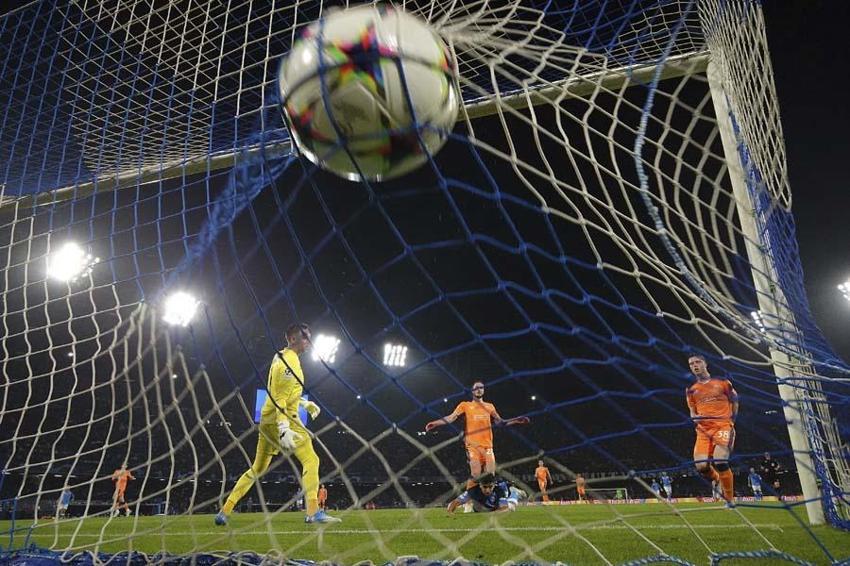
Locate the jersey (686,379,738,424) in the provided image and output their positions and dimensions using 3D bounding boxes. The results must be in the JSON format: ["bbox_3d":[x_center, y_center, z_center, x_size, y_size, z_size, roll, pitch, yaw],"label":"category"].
[{"bbox_3d":[3.418,1.403,6.734,0.540,0.540,0.300,-18,-27,37],"label":"jersey"}]

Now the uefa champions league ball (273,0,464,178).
[{"bbox_3d":[-0.071,-0.237,0.728,0.220,0.220,0.220,-1,-21,0],"label":"uefa champions league ball"}]

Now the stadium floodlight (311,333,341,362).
[{"bbox_3d":[-23.620,15.508,135.136,6.000,6.000,1.100,6,-22,-17],"label":"stadium floodlight"}]

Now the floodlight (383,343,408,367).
[{"bbox_3d":[-7.336,18.088,142.296,5.600,5.500,1.100,2,-22,-8],"label":"floodlight"}]

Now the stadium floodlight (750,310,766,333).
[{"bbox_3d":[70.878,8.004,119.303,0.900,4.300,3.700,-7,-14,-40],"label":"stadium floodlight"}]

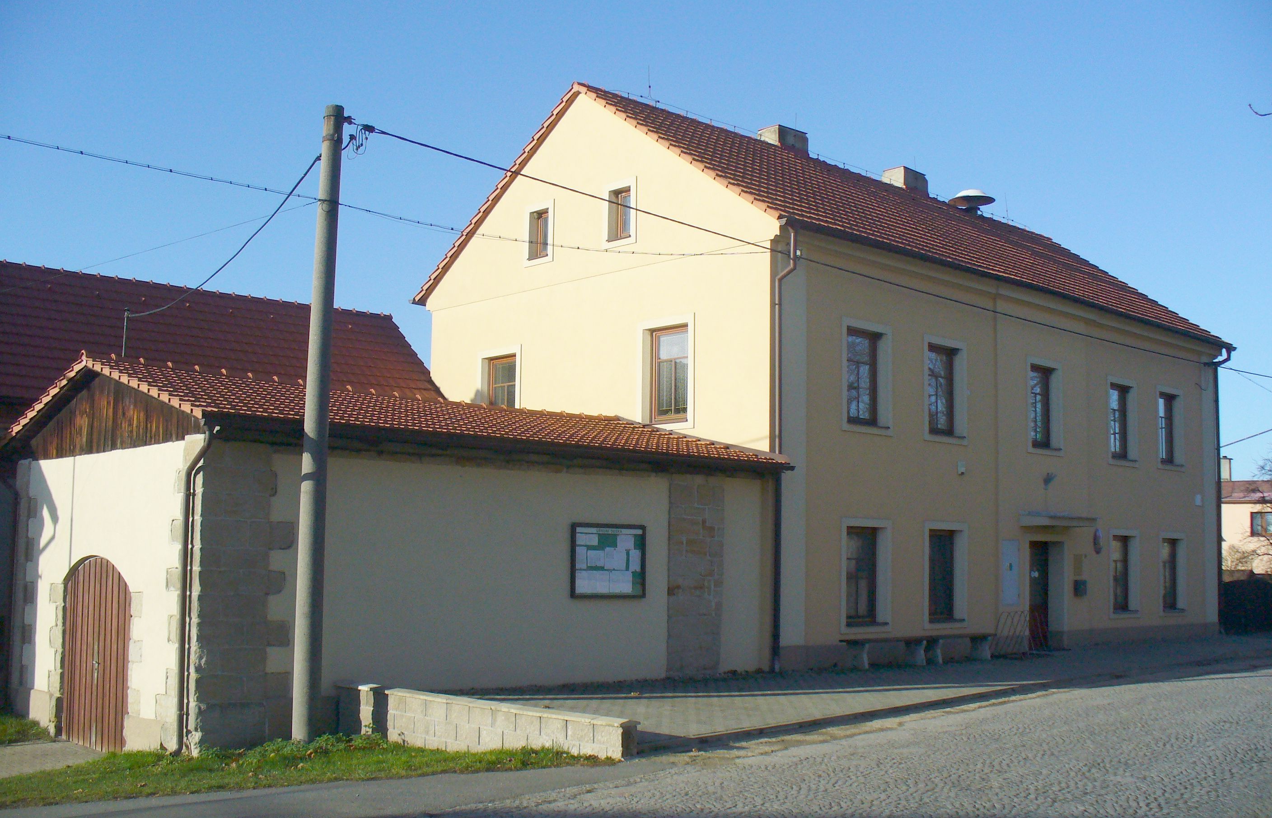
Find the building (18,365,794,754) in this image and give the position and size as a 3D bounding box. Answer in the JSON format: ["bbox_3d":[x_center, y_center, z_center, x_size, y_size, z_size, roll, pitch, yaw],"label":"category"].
[{"bbox_3d":[-3.629,2.006,20.166,9.244,4.723,7.285,7,-8,-42],"label":"building"}]

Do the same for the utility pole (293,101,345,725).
[{"bbox_3d":[-3.527,0.143,15.152,0.330,7.174,0.330,7,-8,-42],"label":"utility pole"}]

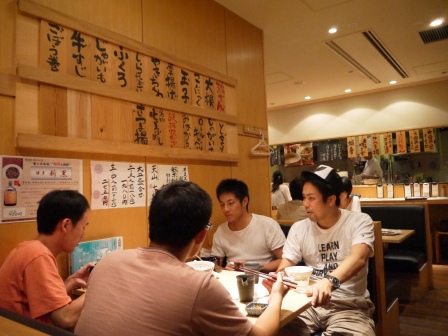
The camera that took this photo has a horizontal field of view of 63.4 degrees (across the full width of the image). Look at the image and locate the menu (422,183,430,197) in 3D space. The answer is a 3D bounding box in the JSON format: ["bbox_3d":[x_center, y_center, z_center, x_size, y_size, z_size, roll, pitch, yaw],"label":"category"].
[{"bbox_3d":[3.097,0.335,5.542,0.100,0.215,0.030,-4,-4,37],"label":"menu"}]

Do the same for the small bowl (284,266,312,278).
[{"bbox_3d":[0.351,0.507,1.684,0.133,0.071,0.133,-2,-3,0],"label":"small bowl"}]

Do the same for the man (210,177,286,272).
[{"bbox_3d":[0.147,0.669,2.134,0.510,1.210,0.680,-4,-4,37],"label":"man"}]

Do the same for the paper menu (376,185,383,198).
[{"bbox_3d":[2.558,0.387,5.942,0.103,0.225,0.030,-4,-4,37],"label":"paper menu"}]

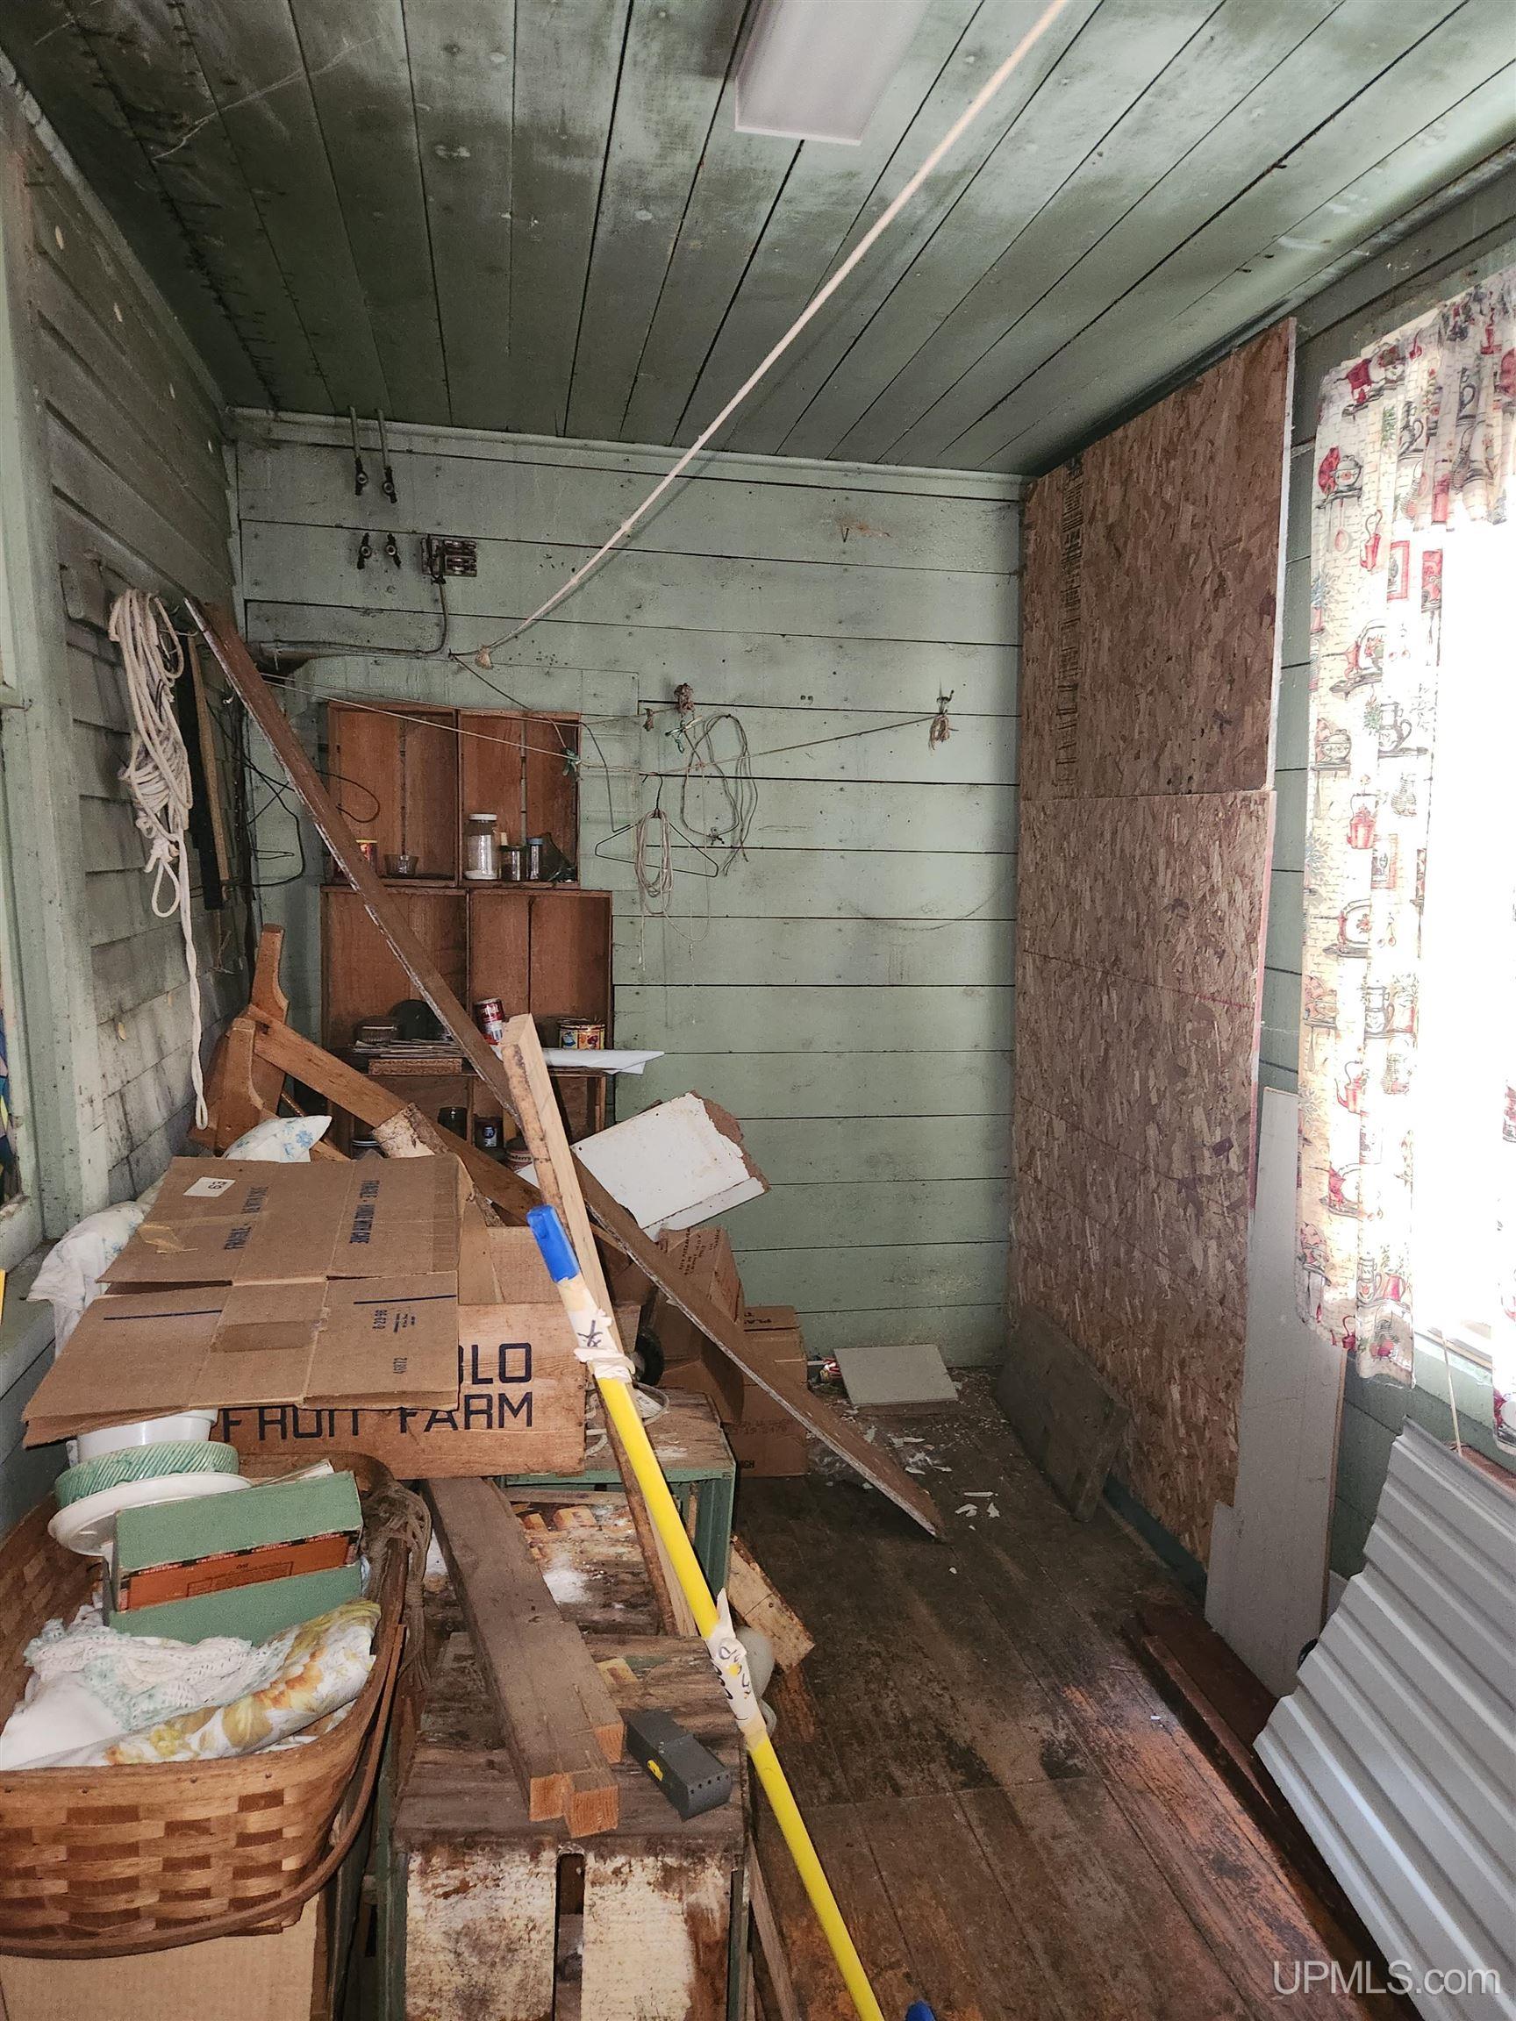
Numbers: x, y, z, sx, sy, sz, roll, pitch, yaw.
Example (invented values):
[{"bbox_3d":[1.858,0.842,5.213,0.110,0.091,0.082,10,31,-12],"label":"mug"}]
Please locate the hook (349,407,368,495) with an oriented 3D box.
[{"bbox_3d":[-0.941,-1.306,3.153,0.045,0.180,0.100,0,7,-11],"label":"hook"}]

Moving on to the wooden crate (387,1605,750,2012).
[{"bbox_3d":[-0.215,1.052,1.584,0.349,0.450,0.347,1,7,-3],"label":"wooden crate"}]

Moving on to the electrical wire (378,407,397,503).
[{"bbox_3d":[-0.880,-1.311,3.189,0.046,0.207,0.055,0,7,-11],"label":"electrical wire"}]

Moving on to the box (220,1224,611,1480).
[{"bbox_3d":[-0.588,0.560,2.230,0.600,0.270,0.390,0,7,-8],"label":"box"}]

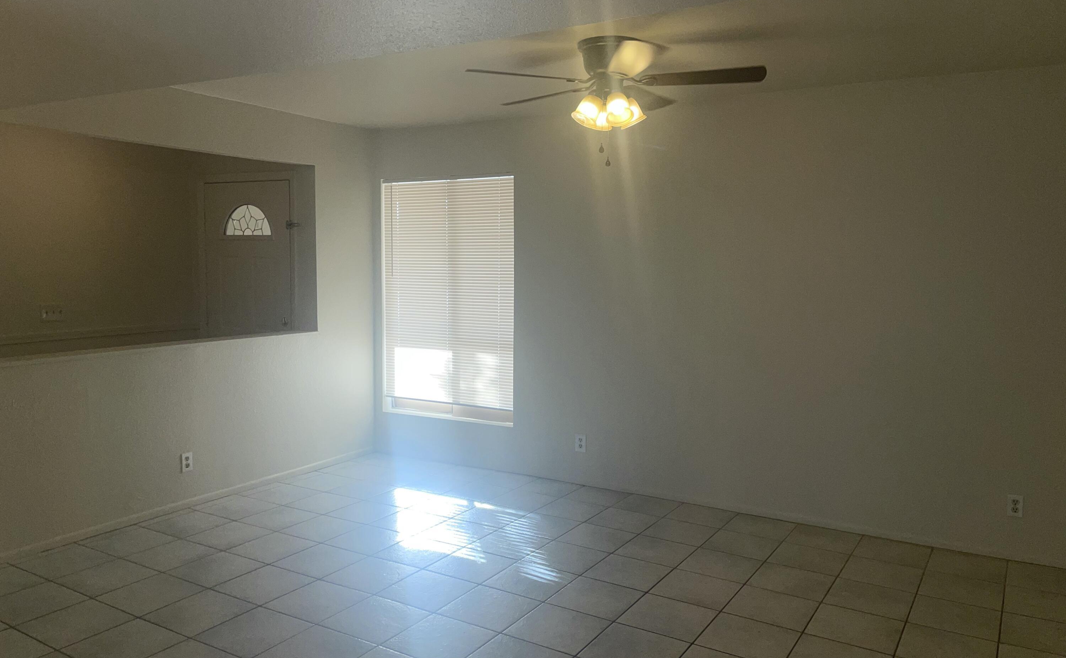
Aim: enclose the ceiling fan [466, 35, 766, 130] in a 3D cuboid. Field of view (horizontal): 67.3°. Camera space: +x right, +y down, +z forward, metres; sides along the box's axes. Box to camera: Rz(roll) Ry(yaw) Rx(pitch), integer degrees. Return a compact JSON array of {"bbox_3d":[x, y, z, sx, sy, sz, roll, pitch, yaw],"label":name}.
[{"bbox_3d":[0.333,-1.057,3.465,1.290,0.380,1.270,3,6,30],"label":"ceiling fan"}]

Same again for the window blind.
[{"bbox_3d":[-0.612,-0.279,5.780,1.155,1.640,0.045,3,6,30],"label":"window blind"}]

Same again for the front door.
[{"bbox_3d":[-2.133,-0.070,6.025,0.914,2.035,0.050,3,6,30],"label":"front door"}]

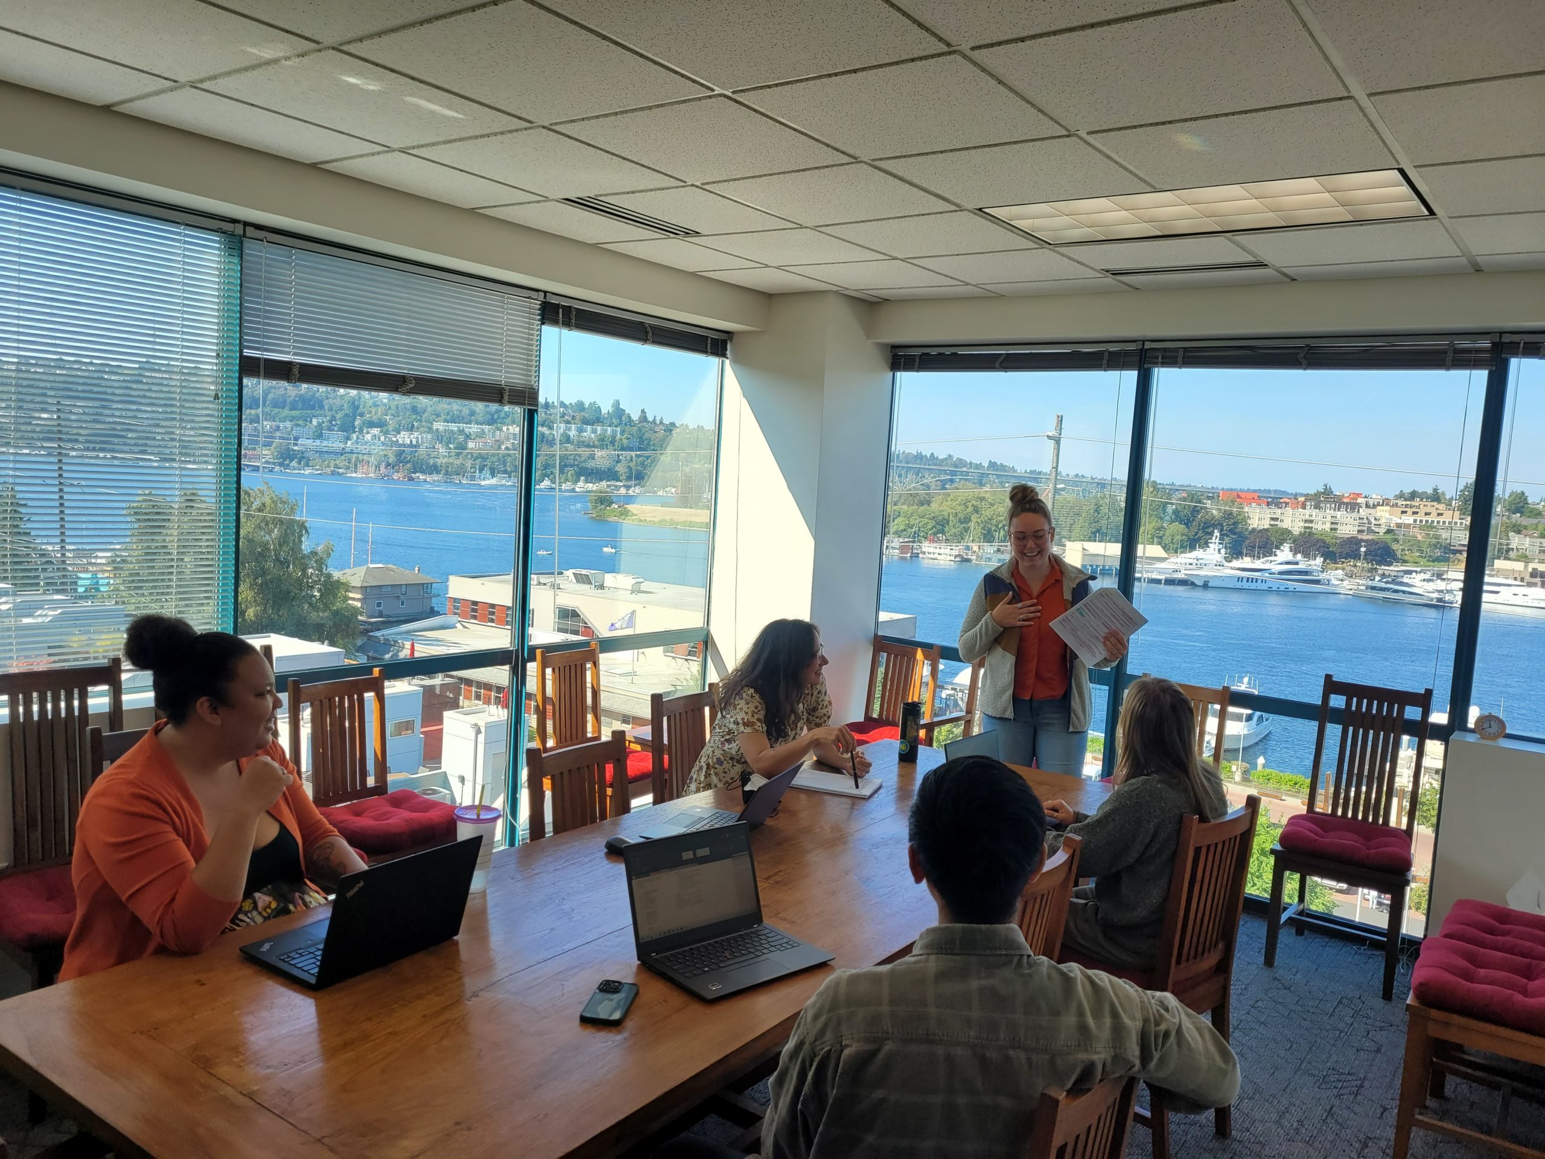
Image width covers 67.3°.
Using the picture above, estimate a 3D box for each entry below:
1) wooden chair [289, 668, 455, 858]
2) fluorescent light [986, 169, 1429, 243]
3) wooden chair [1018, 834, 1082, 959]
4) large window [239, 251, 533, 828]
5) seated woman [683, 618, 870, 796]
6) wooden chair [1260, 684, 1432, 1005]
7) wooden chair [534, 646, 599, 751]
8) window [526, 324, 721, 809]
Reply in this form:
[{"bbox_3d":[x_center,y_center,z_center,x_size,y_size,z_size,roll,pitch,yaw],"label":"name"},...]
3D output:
[{"bbox_3d":[-1.296,0.826,3.787,0.520,0.950,0.460,7,6,36],"label":"wooden chair"},{"bbox_3d":[1.281,-1.139,3.517,1.200,0.080,0.600,7,6,36],"label":"fluorescent light"},{"bbox_3d":[0.369,1.017,2.662,0.500,0.925,0.450,8,7,40],"label":"wooden chair"},{"bbox_3d":[-1.382,-0.003,4.274,0.100,2.220,1.260,7,6,36],"label":"large window"},{"bbox_3d":[-0.006,0.738,3.850,0.680,1.220,0.500,7,6,36],"label":"seated woman"},{"bbox_3d":[2.186,0.938,4.370,0.460,1.060,0.540,8,6,39],"label":"wooden chair"},{"bbox_3d":[-0.695,0.781,4.721,0.520,0.950,0.460,7,6,36],"label":"wooden chair"},{"bbox_3d":[-0.666,-0.004,5.367,0.080,2.240,1.170,7,6,36],"label":"window"}]

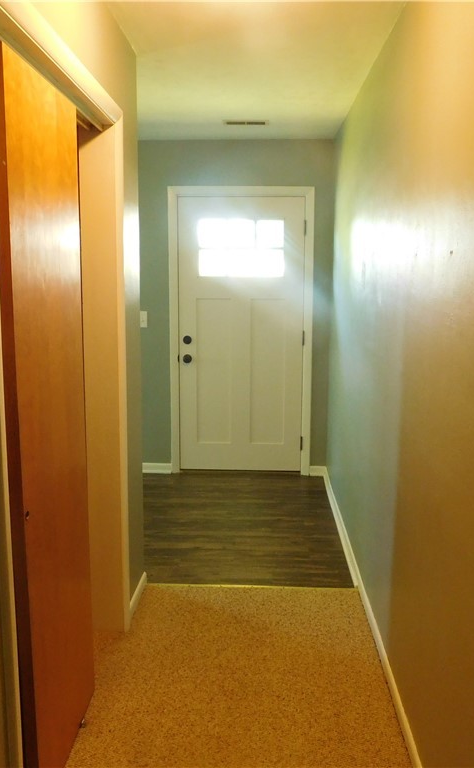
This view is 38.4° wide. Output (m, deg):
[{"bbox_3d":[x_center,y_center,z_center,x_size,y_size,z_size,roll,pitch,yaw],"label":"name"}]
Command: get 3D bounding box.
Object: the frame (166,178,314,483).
[{"bbox_3d":[0.031,-0.359,5.040,1.045,2.110,0.120,1,9,2],"label":"frame"}]

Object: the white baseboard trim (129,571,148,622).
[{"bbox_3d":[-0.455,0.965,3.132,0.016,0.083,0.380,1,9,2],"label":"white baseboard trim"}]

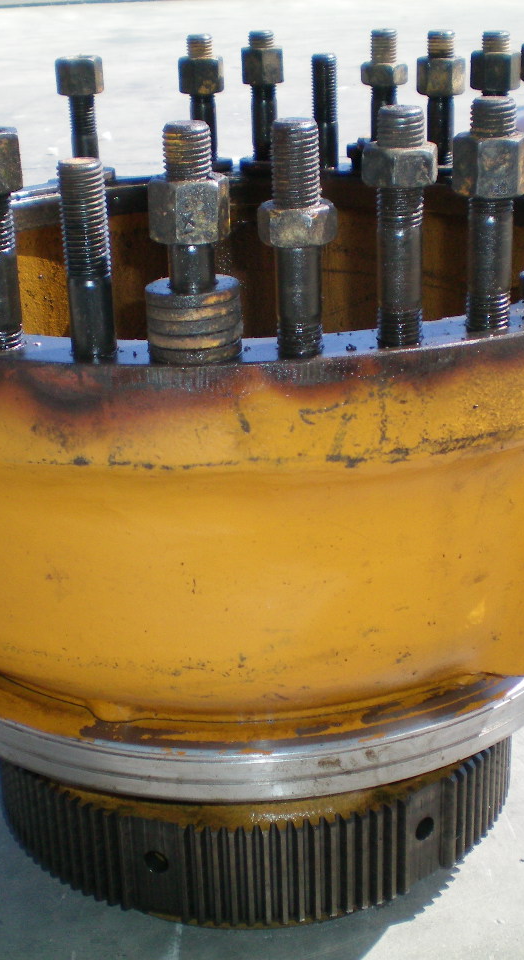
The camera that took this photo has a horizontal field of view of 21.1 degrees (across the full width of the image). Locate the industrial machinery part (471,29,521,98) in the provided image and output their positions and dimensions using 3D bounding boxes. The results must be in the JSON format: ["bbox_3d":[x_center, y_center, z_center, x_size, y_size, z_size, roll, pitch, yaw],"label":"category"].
[{"bbox_3d":[0.214,-0.341,1.284,0.046,0.128,0.046,2,22,9],"label":"industrial machinery part"}]

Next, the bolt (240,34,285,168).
[{"bbox_3d":[0.003,-0.372,1.380,0.047,0.127,0.047,-2,22,1],"label":"bolt"}]

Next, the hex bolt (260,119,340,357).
[{"bbox_3d":[0.021,-0.133,0.778,0.044,0.127,0.039,-1,22,2],"label":"hex bolt"}]

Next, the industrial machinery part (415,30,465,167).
[{"bbox_3d":[0.167,-0.353,1.304,0.044,0.121,0.039,0,21,7],"label":"industrial machinery part"}]

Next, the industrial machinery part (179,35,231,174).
[{"bbox_3d":[-0.057,-0.364,1.365,0.049,0.130,0.049,-3,21,-2],"label":"industrial machinery part"}]

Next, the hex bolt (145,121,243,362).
[{"bbox_3d":[-0.039,-0.129,0.761,0.051,0.126,0.051,-3,21,-2],"label":"hex bolt"}]

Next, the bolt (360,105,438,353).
[{"bbox_3d":[0.076,-0.139,0.773,0.039,0.128,0.044,0,21,6],"label":"bolt"}]

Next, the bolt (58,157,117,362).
[{"bbox_3d":[-0.095,-0.121,0.772,0.025,0.108,0.025,-5,21,-6],"label":"bolt"}]

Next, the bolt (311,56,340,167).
[{"bbox_3d":[0.062,-0.360,1.374,0.026,0.105,0.026,-1,22,3],"label":"bolt"}]

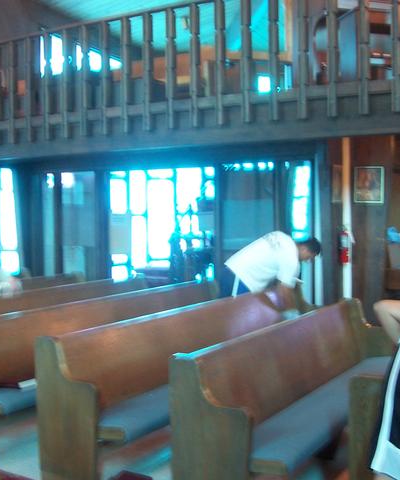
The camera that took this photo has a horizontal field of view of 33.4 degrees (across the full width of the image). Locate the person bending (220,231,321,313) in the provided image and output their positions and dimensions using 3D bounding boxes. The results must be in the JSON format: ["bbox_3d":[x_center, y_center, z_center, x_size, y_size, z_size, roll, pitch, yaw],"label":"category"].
[{"bbox_3d":[0.655,0.638,6.180,0.900,1.380,0.500,0,3,17],"label":"person bending"}]

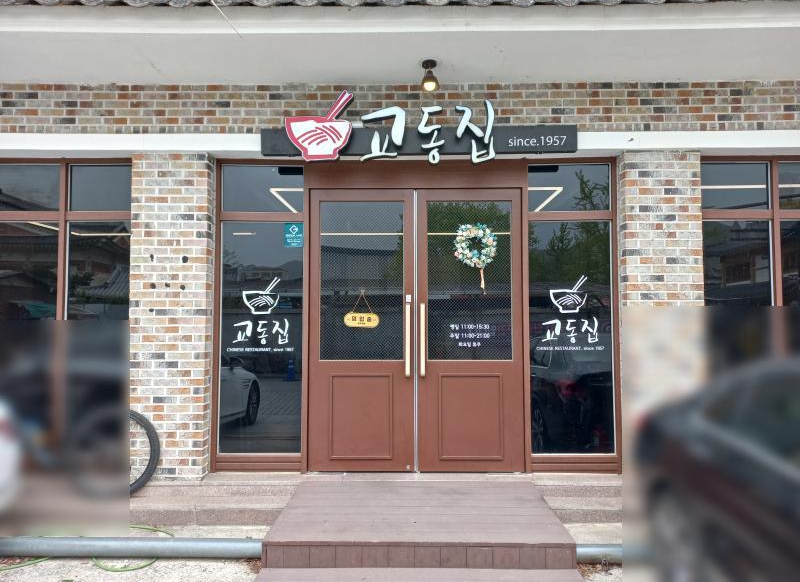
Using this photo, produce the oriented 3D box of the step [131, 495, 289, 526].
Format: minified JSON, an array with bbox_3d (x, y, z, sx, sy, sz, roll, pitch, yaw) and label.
[{"bbox_3d":[-1.304,1.549,4.086,1.048,0.107,0.316,0,-3,1],"label":"step"}]

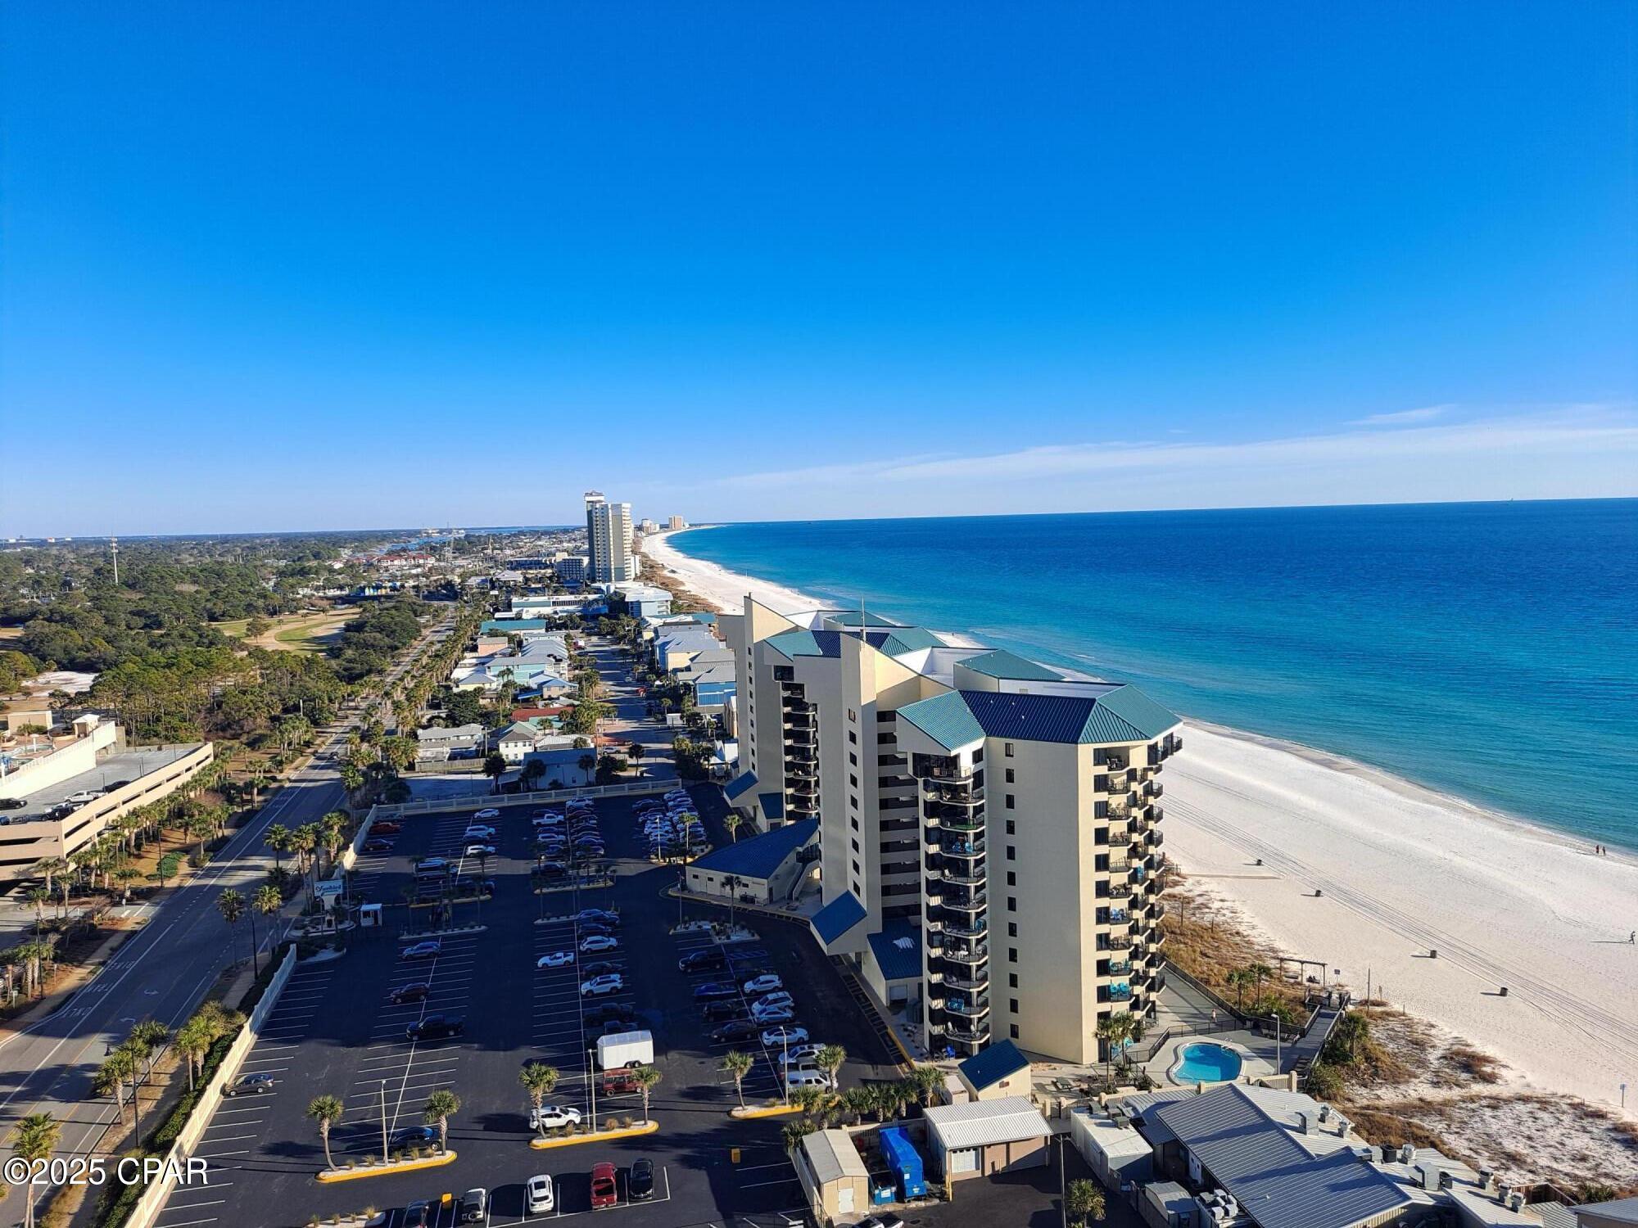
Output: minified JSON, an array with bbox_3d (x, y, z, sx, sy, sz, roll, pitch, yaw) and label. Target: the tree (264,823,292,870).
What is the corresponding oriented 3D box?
[{"bbox_3d":[-88.867,39.199,194.796,4.630,9.580,4.630,-3,5,-13],"label":"tree"}]

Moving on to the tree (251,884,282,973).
[{"bbox_3d":[-73.392,41.324,157.699,4.090,10.640,4.090,-3,5,-13],"label":"tree"}]

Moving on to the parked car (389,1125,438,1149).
[{"bbox_3d":[-37.600,48.875,110.182,4.290,1.450,1.800,-2,5,1],"label":"parked car"}]

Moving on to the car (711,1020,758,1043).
[{"bbox_3d":[-8.983,45.073,127.677,4.850,1.470,1.840,-3,5,-14],"label":"car"}]

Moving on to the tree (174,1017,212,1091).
[{"bbox_3d":[-62.844,44.233,118.807,3.500,7.680,3.500,-2,5,0],"label":"tree"}]

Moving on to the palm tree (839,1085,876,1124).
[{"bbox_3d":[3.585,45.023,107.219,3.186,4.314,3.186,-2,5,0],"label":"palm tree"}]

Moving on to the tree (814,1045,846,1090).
[{"bbox_3d":[1.174,44.180,114.187,3.023,4.974,3.023,-2,5,0],"label":"tree"}]

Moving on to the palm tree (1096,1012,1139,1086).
[{"bbox_3d":[28.956,42.208,114.632,3.900,7.200,3.900,-2,5,0],"label":"palm tree"}]

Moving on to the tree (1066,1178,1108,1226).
[{"bbox_3d":[20.287,45.467,89.456,2.898,5.419,2.898,-2,5,0],"label":"tree"}]

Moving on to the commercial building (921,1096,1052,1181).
[{"bbox_3d":[15.082,46.737,106.278,9.600,3.350,7.300,-3,5,-12],"label":"commercial building"}]

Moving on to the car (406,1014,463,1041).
[{"bbox_3d":[-42.315,45.573,130.302,5.850,1.930,2.030,-3,5,-15],"label":"car"}]

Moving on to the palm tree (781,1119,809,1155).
[{"bbox_3d":[-1.998,45.956,103.408,2.682,3.406,2.682,-2,5,0],"label":"palm tree"}]

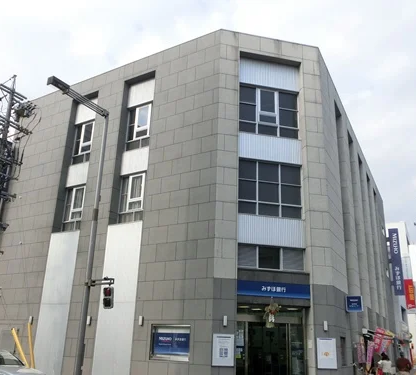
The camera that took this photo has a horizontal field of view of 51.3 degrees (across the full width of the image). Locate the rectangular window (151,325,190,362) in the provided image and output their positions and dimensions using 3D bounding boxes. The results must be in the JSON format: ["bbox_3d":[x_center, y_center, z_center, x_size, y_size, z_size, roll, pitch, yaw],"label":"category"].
[{"bbox_3d":[-1.340,5.587,15.600,1.720,1.180,0.100,-10,-22,30],"label":"rectangular window"}]

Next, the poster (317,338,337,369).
[{"bbox_3d":[4.275,5.939,15.473,0.770,1.010,0.050,6,-20,-12],"label":"poster"}]

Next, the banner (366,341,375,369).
[{"bbox_3d":[7.200,7.400,19.200,0.420,1.300,0.060,0,-22,28],"label":"banner"}]

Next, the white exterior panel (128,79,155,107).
[{"bbox_3d":[-3.219,-4.677,21.556,1.788,1.307,0.100,-10,-23,30],"label":"white exterior panel"}]

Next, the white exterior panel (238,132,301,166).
[{"bbox_3d":[2.653,-1.626,18.495,2.869,1.161,0.100,6,-20,-12],"label":"white exterior panel"}]

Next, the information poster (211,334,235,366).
[{"bbox_3d":[0.542,5.629,14.953,0.774,1.044,0.050,6,-20,-12],"label":"information poster"}]

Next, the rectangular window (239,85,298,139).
[{"bbox_3d":[2.643,-3.304,18.750,2.820,2.320,0.120,6,-20,-12],"label":"rectangular window"}]

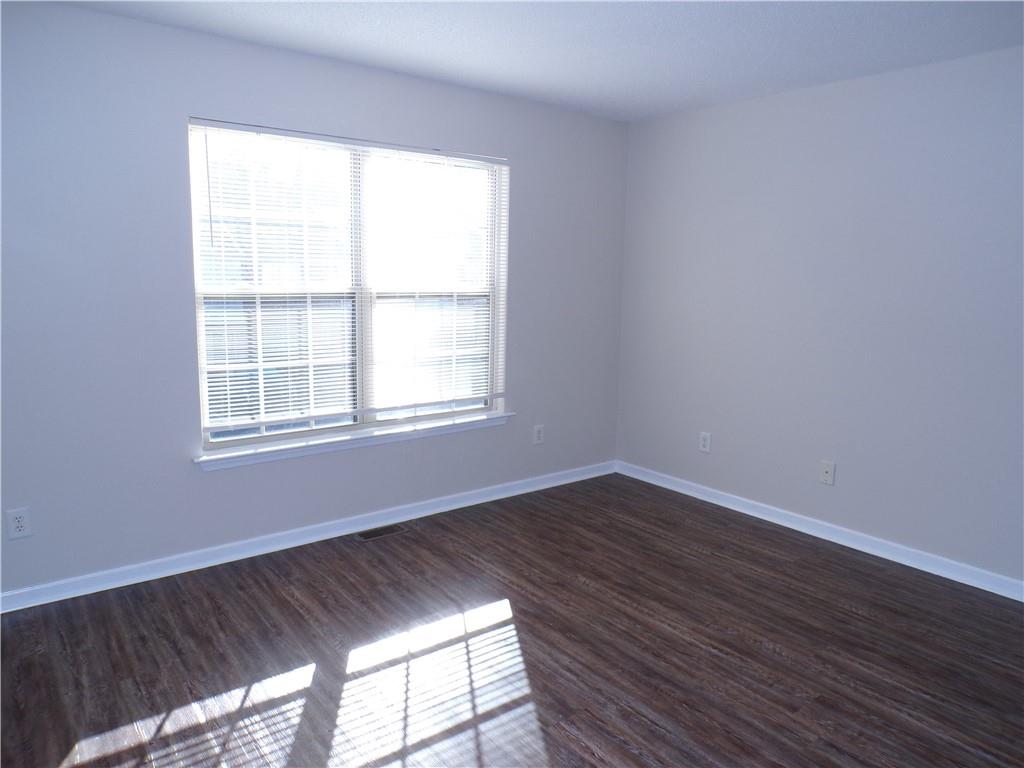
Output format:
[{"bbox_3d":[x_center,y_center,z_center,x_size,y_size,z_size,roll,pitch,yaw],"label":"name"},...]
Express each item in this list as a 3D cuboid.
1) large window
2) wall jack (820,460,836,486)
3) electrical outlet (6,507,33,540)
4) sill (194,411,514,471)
[{"bbox_3d":[-0.760,-0.500,3.815,1.790,1.500,0.100,-6,12,-38],"label":"large window"},{"bbox_3d":[1.733,0.494,3.897,0.010,0.119,0.074,-6,12,-38],"label":"wall jack"},{"bbox_3d":[-2.029,0.577,2.925,0.074,0.119,0.010,-6,12,-38],"label":"electrical outlet"},{"bbox_3d":[-0.757,0.291,3.935,1.920,0.076,0.115,-6,12,-38],"label":"sill"}]

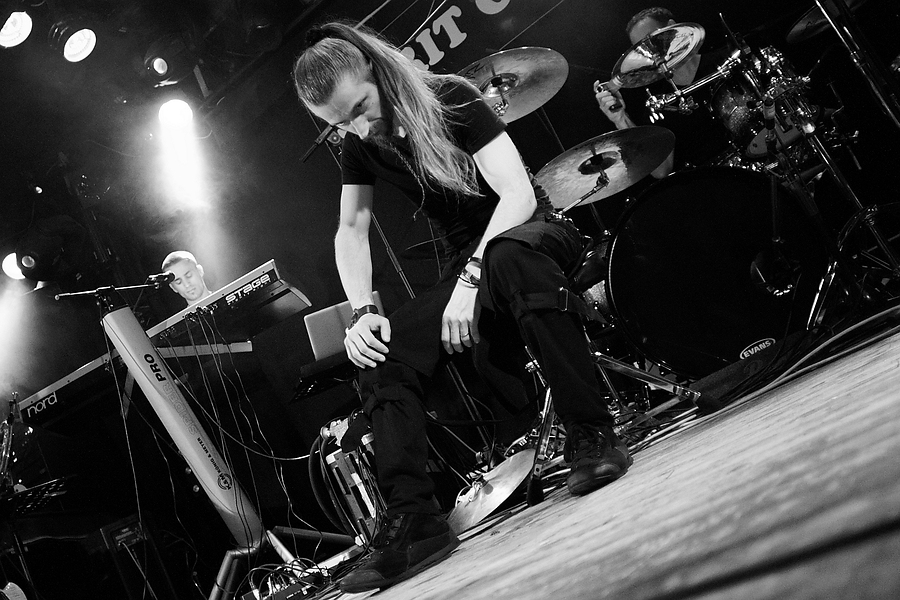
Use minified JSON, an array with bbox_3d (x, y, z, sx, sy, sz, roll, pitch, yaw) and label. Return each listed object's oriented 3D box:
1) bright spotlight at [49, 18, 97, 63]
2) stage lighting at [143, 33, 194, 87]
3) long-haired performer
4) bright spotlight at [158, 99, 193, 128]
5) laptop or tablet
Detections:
[{"bbox_3d":[-2.075,-1.442,4.128,0.210,0.240,0.210,-54,-22,17],"label":"bright spotlight"},{"bbox_3d":[-1.614,-1.379,4.300,0.260,0.260,0.290,-30,27,21],"label":"stage lighting"},{"bbox_3d":[0.006,-0.081,1.784,0.660,1.140,0.760,-31,-14,27],"label":"long-haired performer"},{"bbox_3d":[-1.764,-1.242,4.803,0.210,0.240,0.210,-25,-41,0],"label":"bright spotlight"},{"bbox_3d":[-0.422,0.157,3.086,0.335,0.215,0.280,-20,-13,-21],"label":"laptop or tablet"}]

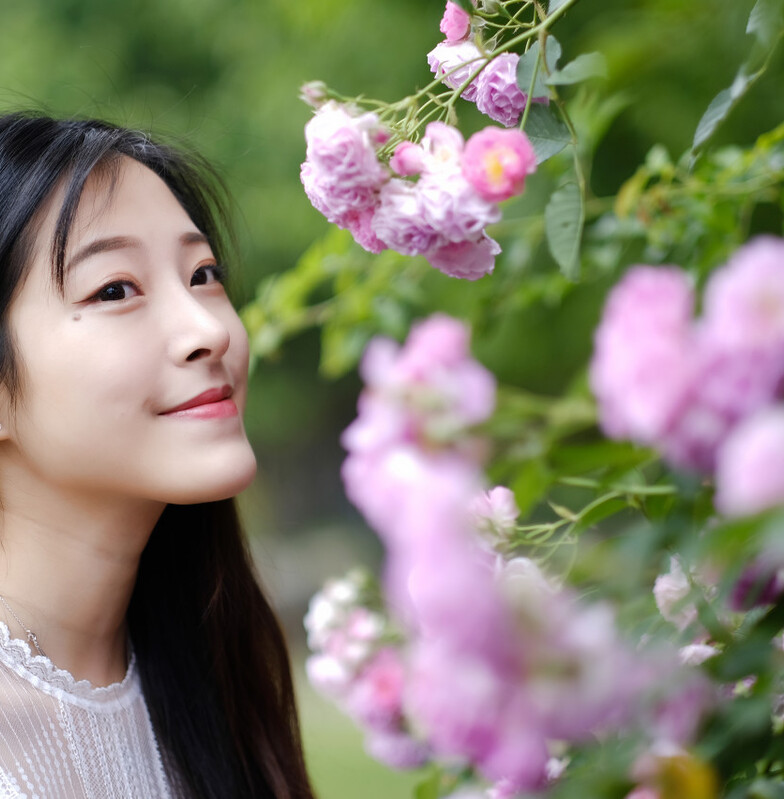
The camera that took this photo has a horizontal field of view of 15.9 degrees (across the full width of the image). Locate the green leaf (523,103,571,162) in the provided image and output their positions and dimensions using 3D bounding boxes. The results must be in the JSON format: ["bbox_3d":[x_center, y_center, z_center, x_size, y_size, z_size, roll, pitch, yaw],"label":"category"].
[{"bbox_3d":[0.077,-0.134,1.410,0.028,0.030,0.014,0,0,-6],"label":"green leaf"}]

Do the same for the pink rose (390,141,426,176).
[{"bbox_3d":[0.008,-0.118,1.370,0.019,0.018,0.019,0,0,0],"label":"pink rose"}]

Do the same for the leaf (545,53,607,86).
[{"bbox_3d":[0.093,-0.167,1.420,0.037,0.017,0.020,0,0,-37],"label":"leaf"}]

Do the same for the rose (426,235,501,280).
[{"bbox_3d":[0.035,-0.072,1.380,0.036,0.027,0.032,0,0,-14],"label":"rose"}]

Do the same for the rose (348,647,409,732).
[{"bbox_3d":[-0.006,0.155,1.500,0.034,0.046,0.034,0,0,14],"label":"rose"}]

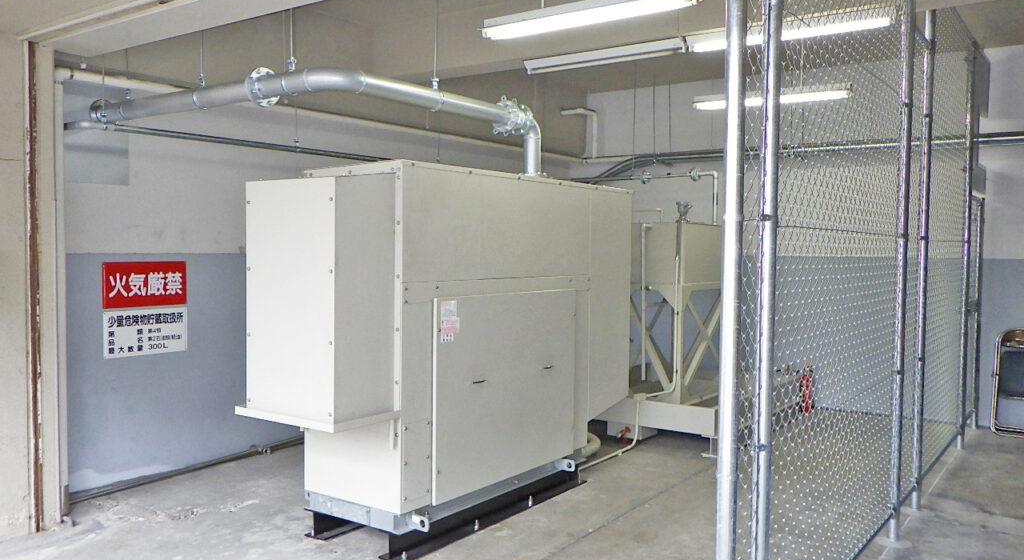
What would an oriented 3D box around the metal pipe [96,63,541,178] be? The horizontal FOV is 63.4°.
[{"bbox_3d":[-1.203,-0.908,5.392,2.268,0.506,1.985,2,3,35],"label":"metal pipe"}]

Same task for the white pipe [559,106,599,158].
[{"bbox_3d":[0.788,-1.738,9.836,0.294,0.557,0.354,2,3,35],"label":"white pipe"}]

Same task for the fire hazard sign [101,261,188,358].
[{"bbox_3d":[-2.462,0.192,5.602,0.018,0.625,0.600,2,3,36],"label":"fire hazard sign"}]

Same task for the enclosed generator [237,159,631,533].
[{"bbox_3d":[-0.248,0.315,5.181,0.765,1.879,2.891,2,3,35],"label":"enclosed generator"}]

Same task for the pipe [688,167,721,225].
[{"bbox_3d":[1.714,-0.750,7.356,0.280,0.500,0.090,2,3,36],"label":"pipe"}]

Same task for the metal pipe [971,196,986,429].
[{"bbox_3d":[4.258,0.315,7.558,0.057,2.091,0.057,2,3,35],"label":"metal pipe"}]

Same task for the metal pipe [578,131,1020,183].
[{"bbox_3d":[2.638,-1.197,8.281,4.354,0.263,0.162,2,3,35],"label":"metal pipe"}]

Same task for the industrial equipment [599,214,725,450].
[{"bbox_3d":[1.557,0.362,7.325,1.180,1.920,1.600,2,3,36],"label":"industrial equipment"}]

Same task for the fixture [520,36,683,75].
[{"bbox_3d":[0.639,-1.555,5.815,1.250,0.090,0.160,2,3,35],"label":"fixture"}]

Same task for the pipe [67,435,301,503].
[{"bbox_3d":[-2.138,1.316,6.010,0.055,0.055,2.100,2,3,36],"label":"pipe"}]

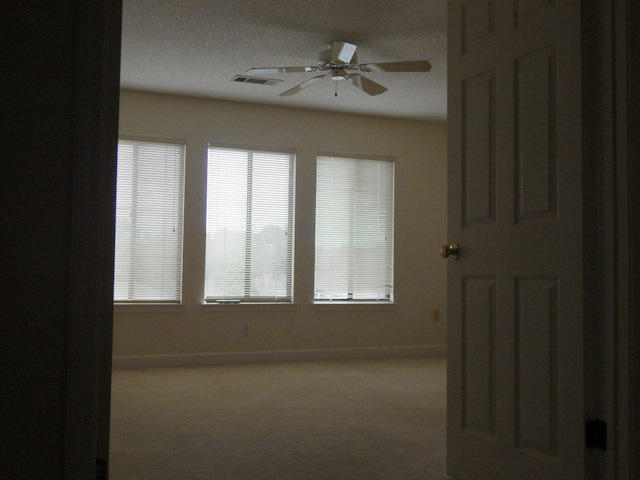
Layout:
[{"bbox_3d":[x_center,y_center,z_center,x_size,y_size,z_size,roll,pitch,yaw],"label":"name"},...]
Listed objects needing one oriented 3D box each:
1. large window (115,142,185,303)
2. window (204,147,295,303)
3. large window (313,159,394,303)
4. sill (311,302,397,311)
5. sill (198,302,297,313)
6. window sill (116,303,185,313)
[{"bbox_3d":[-1.667,-0.158,6.324,0.863,1.458,0.045,2,-3,-21],"label":"large window"},{"bbox_3d":[-0.665,-0.122,6.723,0.861,1.458,0.100,2,-3,-21],"label":"window"},{"bbox_3d":[0.348,-0.100,7.096,0.863,1.475,0.045,2,-3,-21],"label":"large window"},{"bbox_3d":[0.355,0.672,7.025,0.939,0.073,0.100,2,-3,-21],"label":"sill"},{"bbox_3d":[-0.654,0.642,6.638,0.955,0.076,0.100,2,-3,-21],"label":"sill"},{"bbox_3d":[-1.657,0.611,6.254,0.939,0.076,0.100,2,-3,-21],"label":"window sill"}]

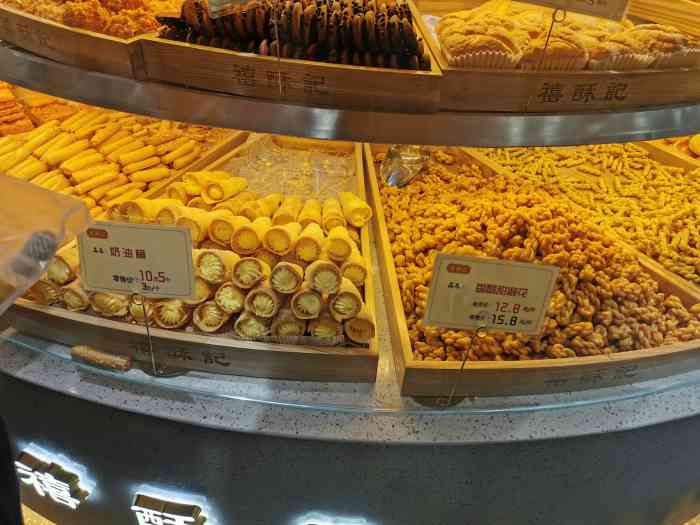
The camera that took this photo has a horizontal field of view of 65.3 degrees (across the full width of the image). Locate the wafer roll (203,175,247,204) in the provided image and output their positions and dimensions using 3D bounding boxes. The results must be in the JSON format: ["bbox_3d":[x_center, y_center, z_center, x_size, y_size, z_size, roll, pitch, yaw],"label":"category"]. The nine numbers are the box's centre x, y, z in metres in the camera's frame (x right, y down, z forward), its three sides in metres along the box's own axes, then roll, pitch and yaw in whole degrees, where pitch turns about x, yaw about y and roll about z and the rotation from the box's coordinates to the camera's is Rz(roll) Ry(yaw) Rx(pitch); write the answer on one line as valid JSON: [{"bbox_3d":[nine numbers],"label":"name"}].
[{"bbox_3d":[-0.211,-0.132,0.962,0.040,0.040,0.090,18,26,22],"label":"wafer roll"}]

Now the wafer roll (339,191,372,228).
[{"bbox_3d":[0.003,-0.103,0.989,0.040,0.040,0.094,-8,30,-17],"label":"wafer roll"}]

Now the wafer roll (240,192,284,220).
[{"bbox_3d":[-0.153,-0.104,0.996,0.040,0.040,0.092,19,32,22],"label":"wafer roll"}]

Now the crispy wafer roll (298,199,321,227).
[{"bbox_3d":[-0.068,-0.081,0.971,0.040,0.040,0.094,2,29,-1],"label":"crispy wafer roll"}]

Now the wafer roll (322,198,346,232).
[{"bbox_3d":[-0.030,-0.083,0.976,0.040,0.040,0.094,0,30,-5],"label":"wafer roll"}]

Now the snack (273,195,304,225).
[{"bbox_3d":[-0.107,-0.089,0.971,0.040,0.040,0.094,5,29,2],"label":"snack"}]

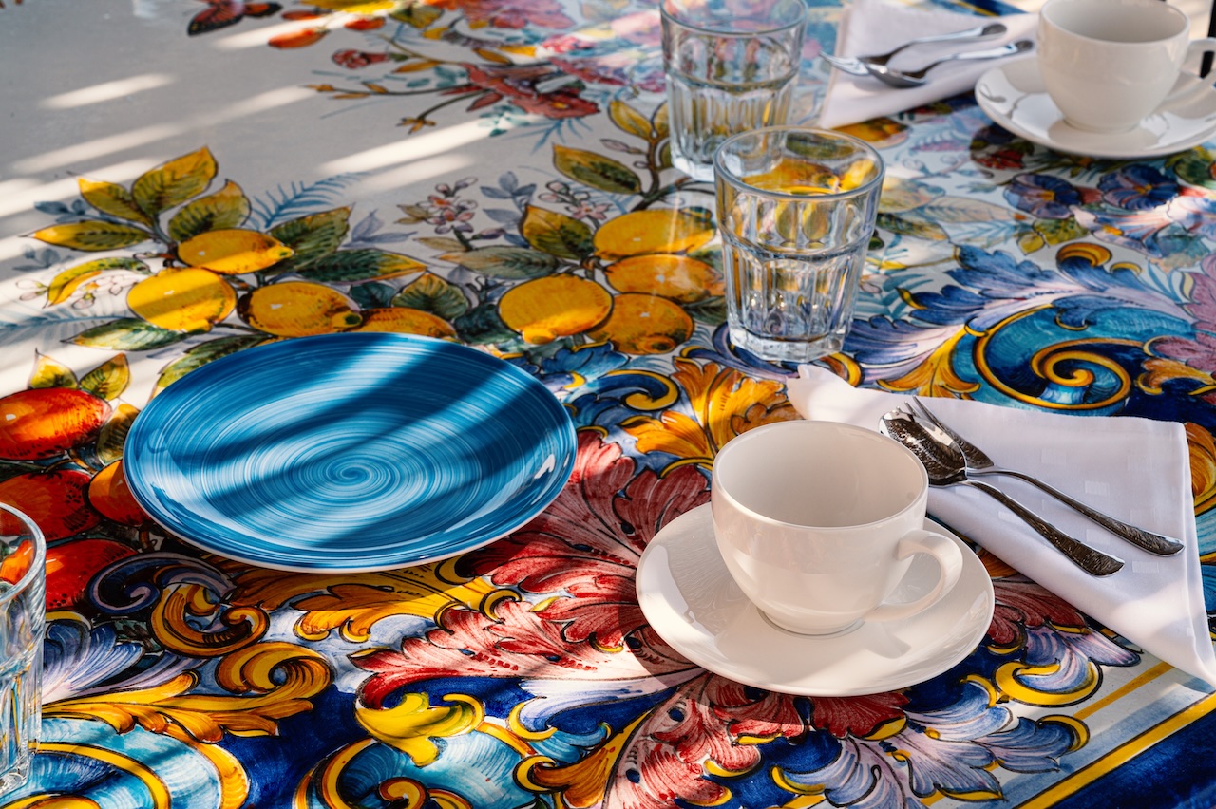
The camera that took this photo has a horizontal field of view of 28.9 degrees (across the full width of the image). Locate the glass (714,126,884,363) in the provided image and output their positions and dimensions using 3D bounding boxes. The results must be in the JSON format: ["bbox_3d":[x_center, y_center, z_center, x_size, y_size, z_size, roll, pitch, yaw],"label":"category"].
[{"bbox_3d":[0.093,-0.078,1.189,0.084,0.097,0.084,1,31,-1],"label":"glass"}]

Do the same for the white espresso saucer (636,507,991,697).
[{"bbox_3d":[0.086,0.084,0.997,0.150,0.019,0.150,1,31,-1],"label":"white espresso saucer"}]

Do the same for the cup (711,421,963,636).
[{"bbox_3d":[0.097,0.060,0.975,0.111,0.067,0.087,19,35,26],"label":"cup"}]

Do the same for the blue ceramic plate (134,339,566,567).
[{"bbox_3d":[-0.117,0.027,1.081,0.205,0.022,0.205,1,31,-1],"label":"blue ceramic plate"}]

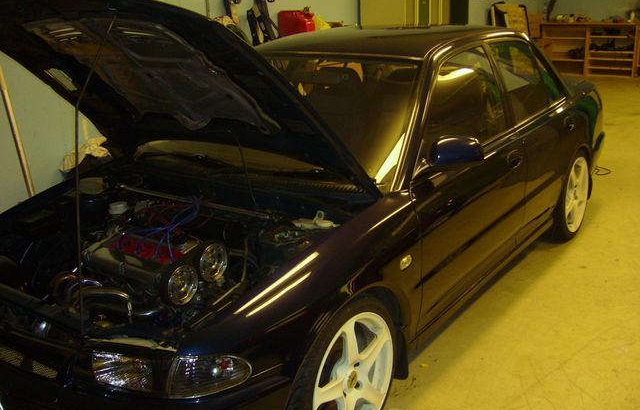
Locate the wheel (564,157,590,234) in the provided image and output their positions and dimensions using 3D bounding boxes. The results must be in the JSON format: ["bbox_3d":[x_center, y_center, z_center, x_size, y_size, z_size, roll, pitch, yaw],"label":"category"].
[{"bbox_3d":[1.567,-0.078,4.174,0.190,0.475,0.475,10,22,37],"label":"wheel"}]

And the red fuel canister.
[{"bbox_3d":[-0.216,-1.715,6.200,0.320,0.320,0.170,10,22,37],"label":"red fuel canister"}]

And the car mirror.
[{"bbox_3d":[0.494,-0.187,2.467,0.220,0.140,0.160,10,22,37],"label":"car mirror"}]

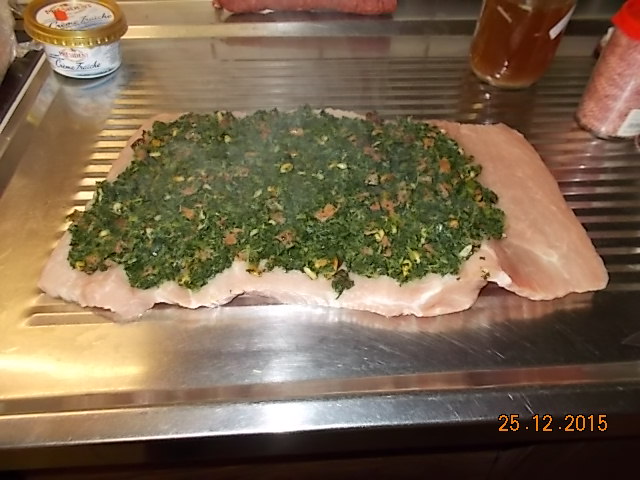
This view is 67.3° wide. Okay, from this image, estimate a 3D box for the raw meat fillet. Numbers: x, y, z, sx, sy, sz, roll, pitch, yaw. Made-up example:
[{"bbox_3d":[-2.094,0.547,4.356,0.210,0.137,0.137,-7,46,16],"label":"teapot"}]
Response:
[{"bbox_3d":[0.004,-0.034,0.369,0.378,0.031,0.206,-1,48,-3],"label":"raw meat fillet"}]

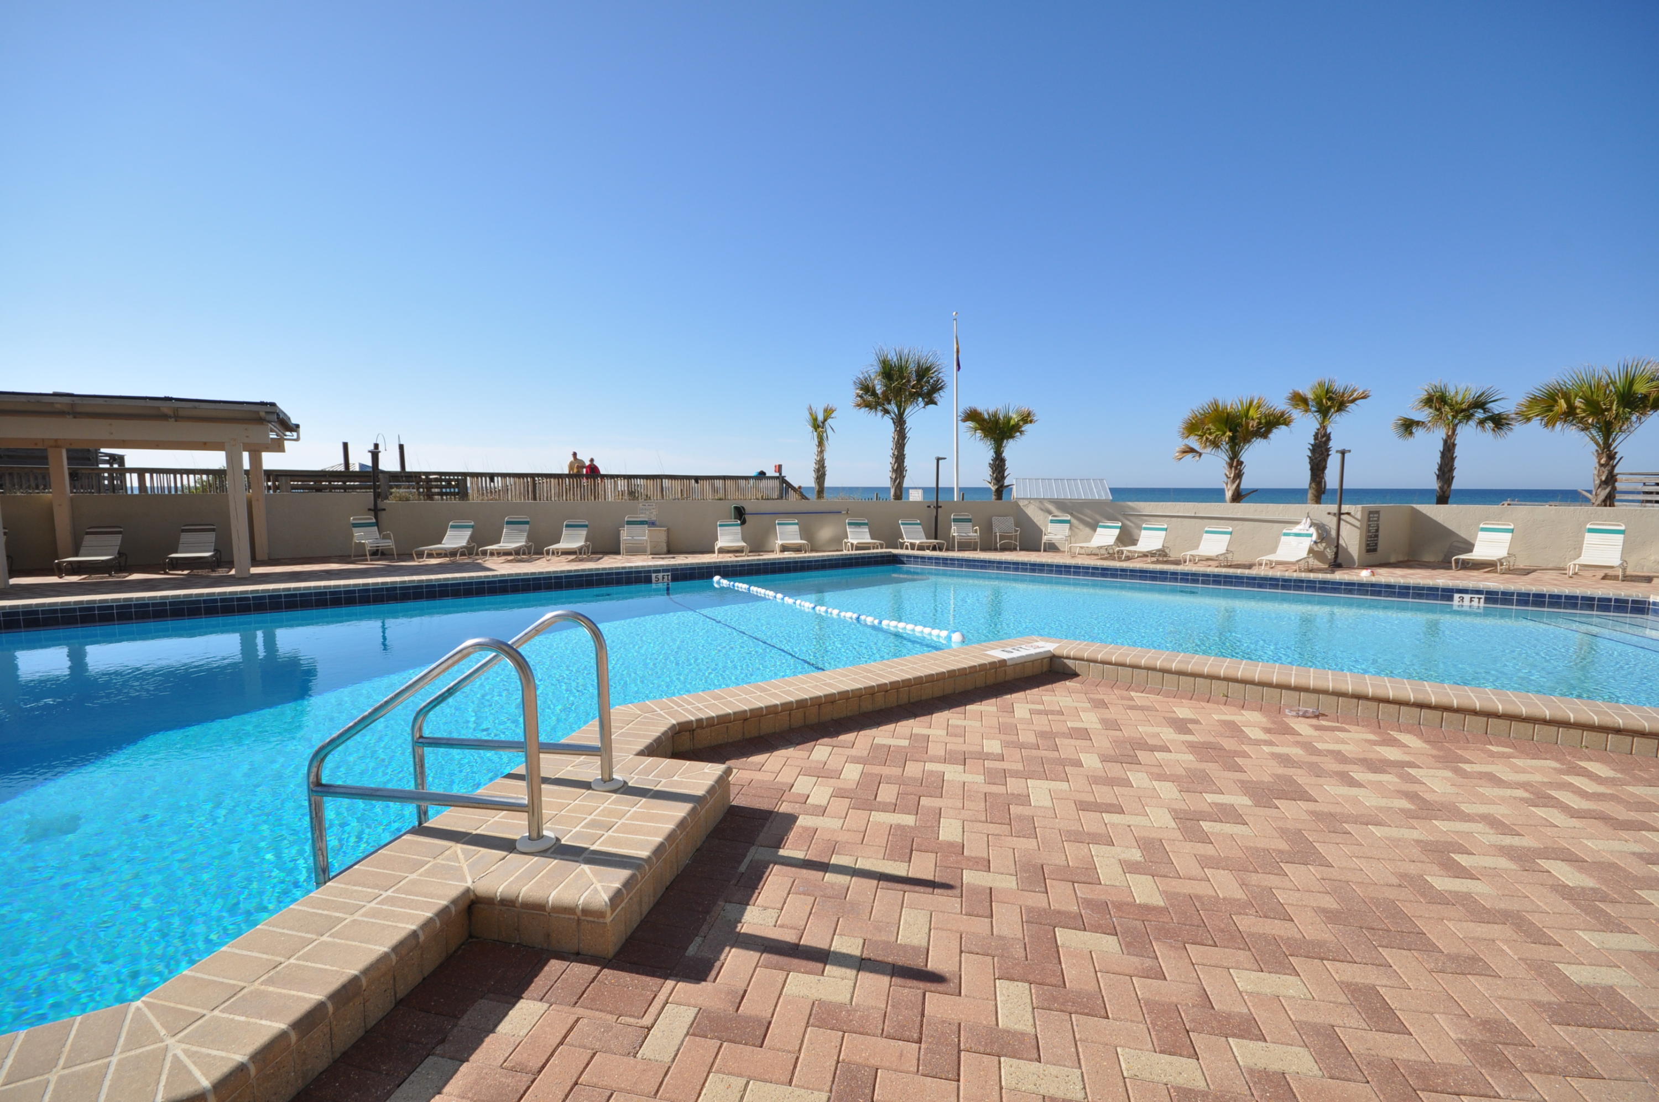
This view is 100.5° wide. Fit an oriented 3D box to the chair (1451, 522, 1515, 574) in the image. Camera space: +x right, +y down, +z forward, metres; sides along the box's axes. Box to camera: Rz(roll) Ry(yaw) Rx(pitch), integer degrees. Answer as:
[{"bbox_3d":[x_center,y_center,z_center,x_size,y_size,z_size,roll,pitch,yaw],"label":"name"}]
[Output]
[{"bbox_3d":[12.516,-0.083,13.144,1.469,0.883,0.640,-4,7,-37],"label":"chair"}]

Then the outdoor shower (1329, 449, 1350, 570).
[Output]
[{"bbox_3d":[10.390,-0.846,14.020,0.420,2.392,0.400,5,7,40],"label":"outdoor shower"}]

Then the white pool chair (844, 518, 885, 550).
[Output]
[{"bbox_3d":[0.836,-0.371,16.966,0.671,0.835,1.545,-1,5,-10],"label":"white pool chair"}]

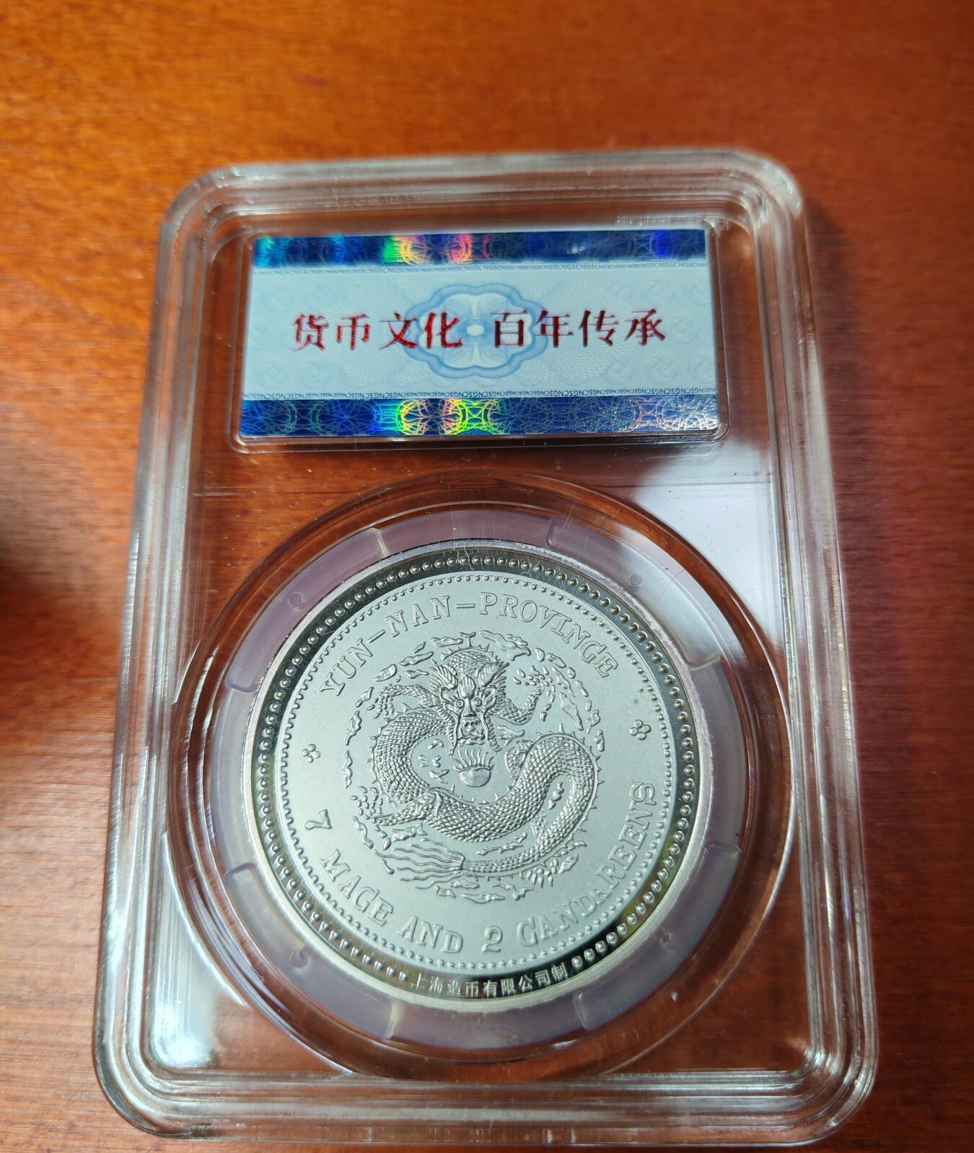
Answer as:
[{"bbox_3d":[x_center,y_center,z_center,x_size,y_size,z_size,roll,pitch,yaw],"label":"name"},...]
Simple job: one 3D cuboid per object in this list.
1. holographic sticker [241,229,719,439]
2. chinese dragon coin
[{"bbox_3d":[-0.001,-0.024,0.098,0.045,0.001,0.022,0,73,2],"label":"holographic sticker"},{"bbox_3d":[-0.001,0.016,0.087,0.039,0.003,0.039,-4,73,1],"label":"chinese dragon coin"}]

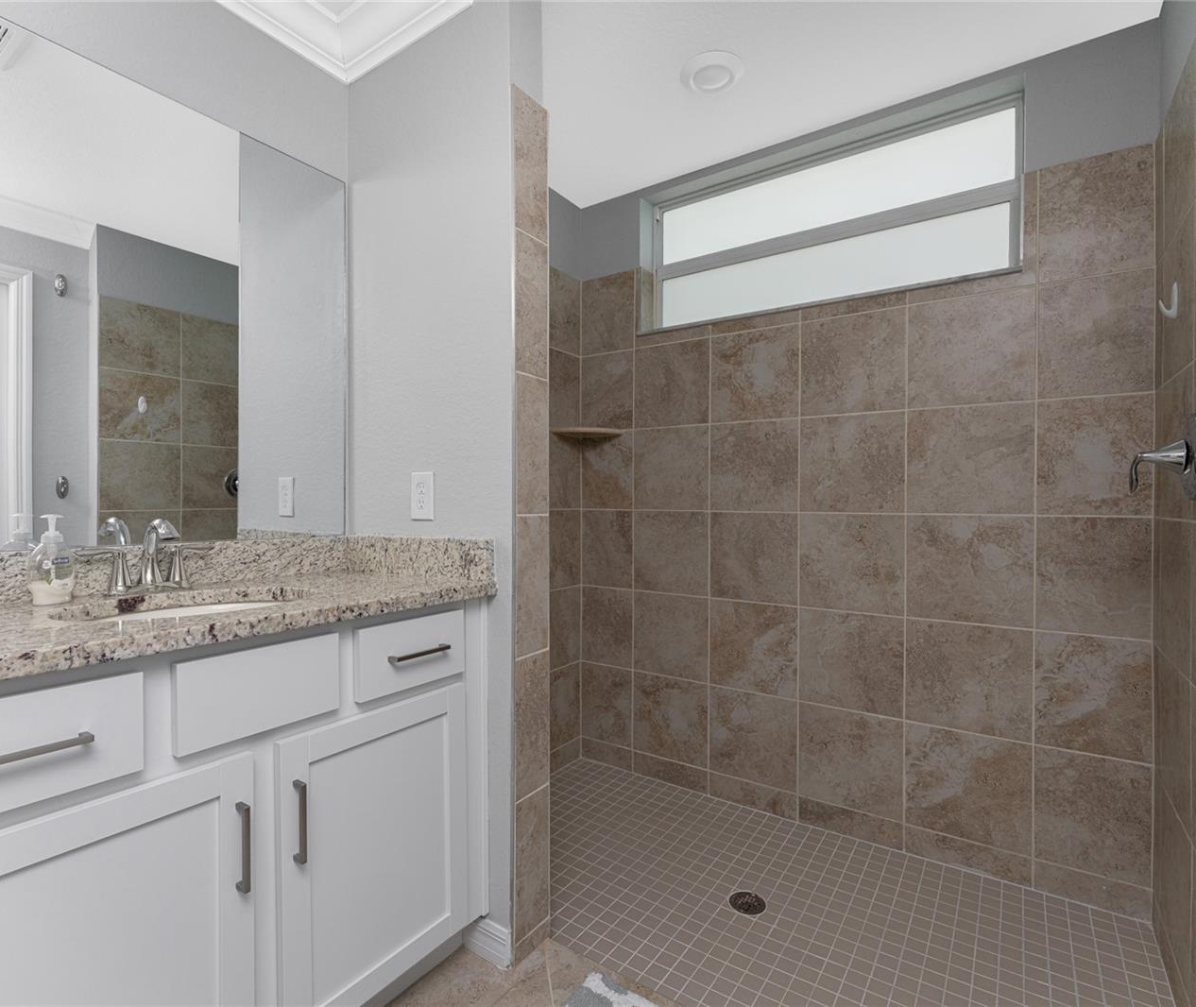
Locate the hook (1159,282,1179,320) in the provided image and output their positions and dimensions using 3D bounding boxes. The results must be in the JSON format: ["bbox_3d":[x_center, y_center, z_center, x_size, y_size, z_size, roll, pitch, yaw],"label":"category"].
[{"bbox_3d":[1.353,-0.480,1.395,0.029,0.085,0.031,0,0,35],"label":"hook"}]

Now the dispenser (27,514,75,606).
[{"bbox_3d":[-1.009,0.103,1.085,0.048,0.163,0.073,0,0,27],"label":"dispenser"}]

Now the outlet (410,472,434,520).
[{"bbox_3d":[-0.461,-0.019,1.536,0.078,0.123,0.008,0,0,35],"label":"outlet"}]

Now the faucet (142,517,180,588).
[{"bbox_3d":[-0.901,0.098,1.213,0.145,0.142,0.046,0,0,35],"label":"faucet"}]

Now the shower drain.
[{"bbox_3d":[0.432,1.151,1.693,0.106,0.008,0.106,0,0,0],"label":"shower drain"}]

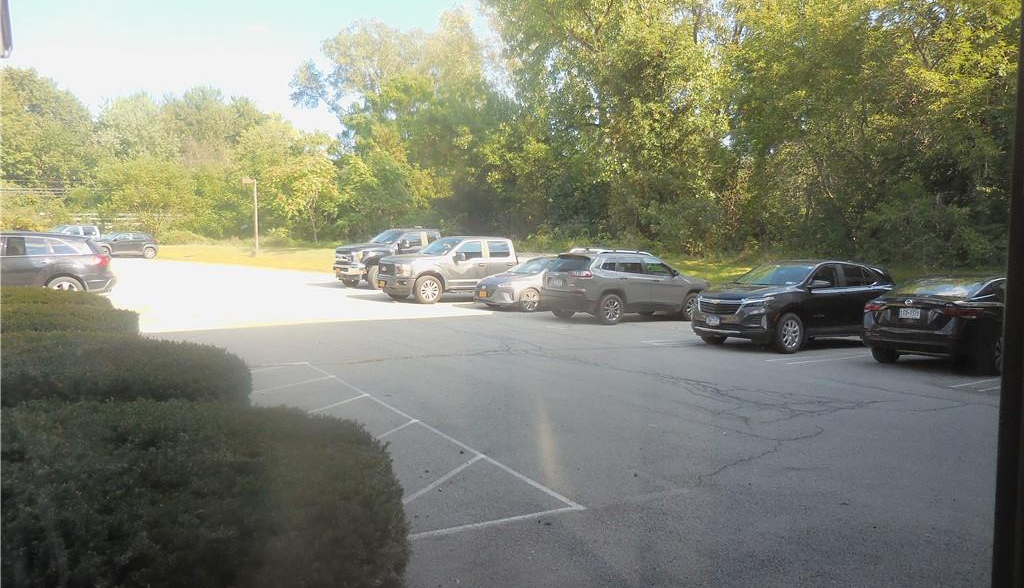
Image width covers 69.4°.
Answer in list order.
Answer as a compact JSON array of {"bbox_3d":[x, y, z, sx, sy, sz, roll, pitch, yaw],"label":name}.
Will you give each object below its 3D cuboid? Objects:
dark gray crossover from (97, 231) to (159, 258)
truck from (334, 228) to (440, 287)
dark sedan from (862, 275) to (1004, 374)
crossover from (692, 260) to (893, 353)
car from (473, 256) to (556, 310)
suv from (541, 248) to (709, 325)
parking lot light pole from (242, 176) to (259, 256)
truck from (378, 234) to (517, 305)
[{"bbox_3d":[-25.084,-3.119,47.898,4.350,1.600,1.800,-2,5,-40],"label":"dark gray crossover"},{"bbox_3d":[-3.610,-1.280,27.811,6.100,2.070,2.030,-2,5,-38],"label":"truck"},{"bbox_3d":[7.852,0.467,12.627,4.640,1.446,1.816,-2,5,-39],"label":"dark sedan"},{"bbox_3d":[5.581,0.151,14.608,4.650,1.660,1.843,-1,5,-35],"label":"crossover"},{"bbox_3d":[1.083,-0.334,20.904,4.490,1.455,1.820,-1,5,-36],"label":"car"},{"bbox_3d":[2.862,-0.221,18.367,4.650,1.700,1.859,-1,5,-35],"label":"suv"},{"bbox_3d":[-20.972,-6.237,59.489,1.200,6.150,0.400,-1,5,-35],"label":"parking lot light pole"},{"bbox_3d":[-1.182,-0.779,22.727,5.900,1.950,2.030,-1,5,-34],"label":"truck"}]

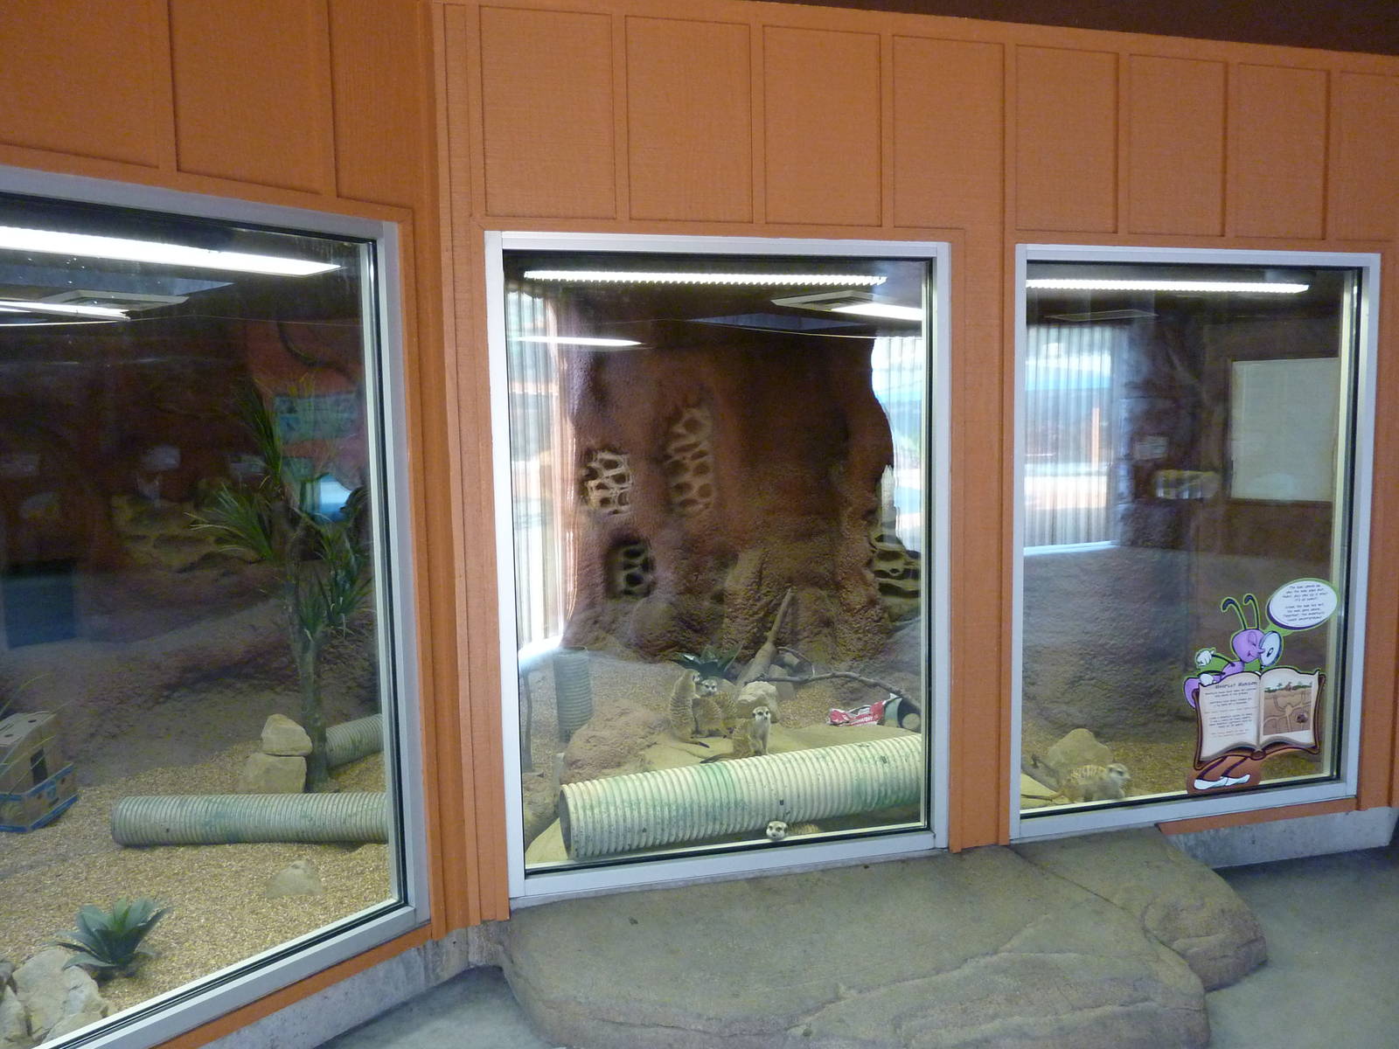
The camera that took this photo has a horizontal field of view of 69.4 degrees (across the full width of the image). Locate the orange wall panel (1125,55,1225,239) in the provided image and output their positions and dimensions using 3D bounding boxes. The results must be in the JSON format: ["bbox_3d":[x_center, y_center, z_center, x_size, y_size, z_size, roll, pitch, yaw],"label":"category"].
[{"bbox_3d":[1.554,-1.224,3.287,0.364,0.558,0.030,-3,5,-14],"label":"orange wall panel"}]

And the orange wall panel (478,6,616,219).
[{"bbox_3d":[-0.420,-1.138,2.810,0.364,0.558,0.030,-3,5,-14],"label":"orange wall panel"}]

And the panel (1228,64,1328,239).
[{"bbox_3d":[1.948,-1.242,3.382,0.364,0.558,0.030,-3,5,-14],"label":"panel"}]

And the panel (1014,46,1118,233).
[{"bbox_3d":[1.159,-1.207,3.192,0.364,0.558,0.030,-3,5,-14],"label":"panel"}]

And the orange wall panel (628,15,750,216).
[{"bbox_3d":[-0.025,-1.155,2.906,0.364,0.558,0.030,-3,5,-14],"label":"orange wall panel"}]

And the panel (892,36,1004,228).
[{"bbox_3d":[0.764,-1.190,3.096,0.364,0.558,0.030,-3,5,-14],"label":"panel"}]

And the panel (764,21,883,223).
[{"bbox_3d":[0.370,-1.172,3.001,0.364,0.558,0.030,-3,5,-14],"label":"panel"}]

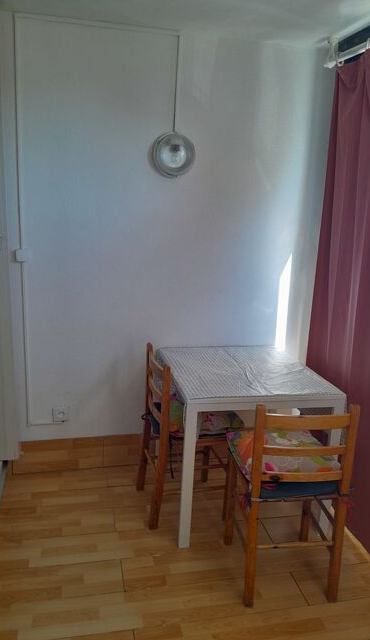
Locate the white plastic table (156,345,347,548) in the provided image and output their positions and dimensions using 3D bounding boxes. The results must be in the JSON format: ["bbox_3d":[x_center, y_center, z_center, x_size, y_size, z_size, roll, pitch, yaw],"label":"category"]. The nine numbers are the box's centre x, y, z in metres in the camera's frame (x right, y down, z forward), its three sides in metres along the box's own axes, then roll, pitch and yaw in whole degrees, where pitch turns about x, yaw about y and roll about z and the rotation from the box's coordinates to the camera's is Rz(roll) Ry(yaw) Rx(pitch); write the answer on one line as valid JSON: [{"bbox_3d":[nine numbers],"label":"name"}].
[{"bbox_3d":[0.275,0.604,2.546,0.750,0.740,0.740,0,15,-12],"label":"white plastic table"}]

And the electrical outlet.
[{"bbox_3d":[-0.693,0.528,2.669,0.083,0.083,0.036,0,15,-13],"label":"electrical outlet"}]

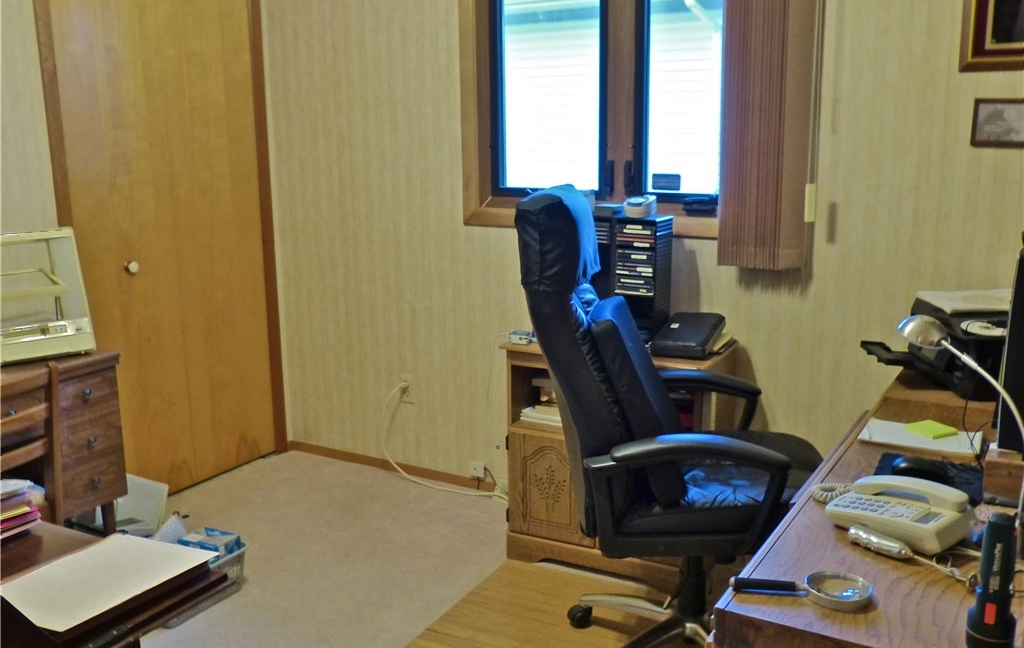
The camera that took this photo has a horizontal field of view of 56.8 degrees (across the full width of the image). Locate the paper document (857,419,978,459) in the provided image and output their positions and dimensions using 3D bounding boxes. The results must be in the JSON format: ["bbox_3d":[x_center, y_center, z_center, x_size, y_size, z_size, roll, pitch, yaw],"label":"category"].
[{"bbox_3d":[0.851,0.236,1.966,0.222,0.009,0.157,5,13,26],"label":"paper document"}]

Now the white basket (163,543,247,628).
[{"bbox_3d":[-1.033,0.791,2.943,0.272,0.146,0.325,6,13,29],"label":"white basket"}]

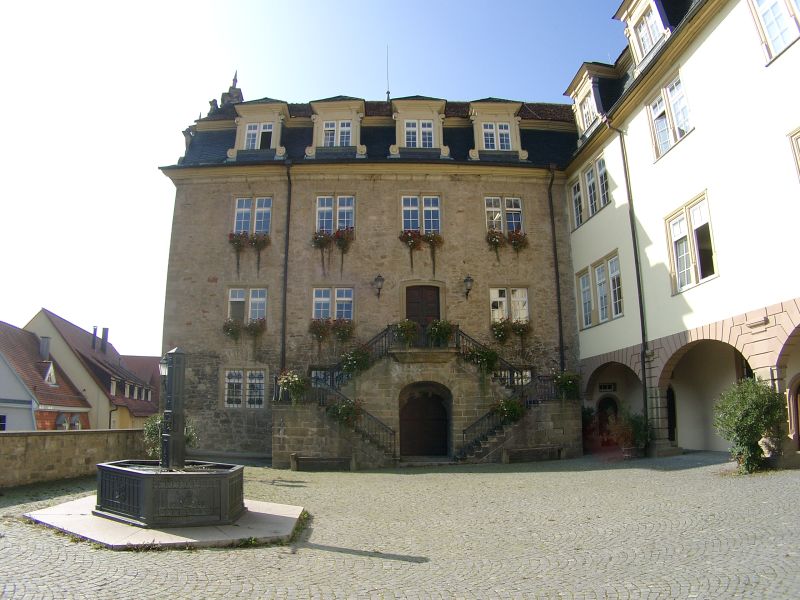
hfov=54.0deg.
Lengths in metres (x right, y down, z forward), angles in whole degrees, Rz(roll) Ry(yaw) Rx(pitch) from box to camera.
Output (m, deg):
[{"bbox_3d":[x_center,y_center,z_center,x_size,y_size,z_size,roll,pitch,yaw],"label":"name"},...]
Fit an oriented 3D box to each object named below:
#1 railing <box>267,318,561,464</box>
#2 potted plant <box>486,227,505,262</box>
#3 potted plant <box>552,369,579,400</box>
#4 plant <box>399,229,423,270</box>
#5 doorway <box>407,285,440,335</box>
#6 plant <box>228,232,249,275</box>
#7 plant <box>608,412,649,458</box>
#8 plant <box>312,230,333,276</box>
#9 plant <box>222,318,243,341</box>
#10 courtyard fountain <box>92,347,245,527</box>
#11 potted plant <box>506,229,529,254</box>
[{"bbox_3d":[0.814,3.502,29.747,11.200,5.100,2.800,0,-9,-2],"label":"railing"},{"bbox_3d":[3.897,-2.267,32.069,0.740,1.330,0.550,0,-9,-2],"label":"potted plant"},{"bbox_3d":[6.027,3.112,28.446,1.020,1.040,0.700,0,-9,-2],"label":"potted plant"},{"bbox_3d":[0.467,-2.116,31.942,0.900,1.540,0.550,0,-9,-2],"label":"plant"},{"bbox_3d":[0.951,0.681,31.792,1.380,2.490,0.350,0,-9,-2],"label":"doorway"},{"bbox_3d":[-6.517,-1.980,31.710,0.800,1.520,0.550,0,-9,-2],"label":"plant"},{"bbox_3d":[7.557,4.392,25.873,1.400,1.620,1.300,0,-9,-2],"label":"plant"},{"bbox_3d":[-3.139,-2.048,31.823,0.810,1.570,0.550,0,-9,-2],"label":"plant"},{"bbox_3d":[-6.657,1.191,31.232,0.790,0.920,0.550,0,-9,-2],"label":"plant"},{"bbox_3d":[-3.550,2.098,12.325,2.250,2.700,2.050,4,-10,-28],"label":"courtyard fountain"},{"bbox_3d":[4.802,-2.392,32.115,0.900,1.090,0.550,0,-9,-2],"label":"potted plant"}]

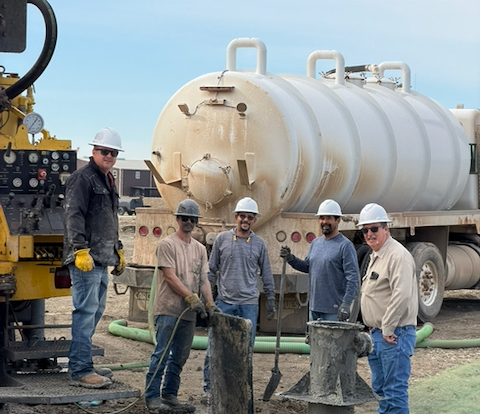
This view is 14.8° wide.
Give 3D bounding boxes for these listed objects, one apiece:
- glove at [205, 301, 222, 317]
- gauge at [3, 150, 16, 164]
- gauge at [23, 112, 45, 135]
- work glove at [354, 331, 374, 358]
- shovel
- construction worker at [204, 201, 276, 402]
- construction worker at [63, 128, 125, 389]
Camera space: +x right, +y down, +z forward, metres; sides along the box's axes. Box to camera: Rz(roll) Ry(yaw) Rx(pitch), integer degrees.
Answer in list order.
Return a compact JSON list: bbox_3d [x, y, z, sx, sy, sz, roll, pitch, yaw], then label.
[{"bbox_3d":[-0.224,0.869,15.600,0.130,0.160,0.140,-1,1,-30],"label":"glove"},{"bbox_3d":[-1.717,-0.369,13.800,0.100,0.100,0.050,0,1,-14],"label":"gauge"},{"bbox_3d":[-1.560,-0.632,14.000,0.160,0.160,0.070,0,1,-5],"label":"gauge"},{"bbox_3d":[0.842,0.930,12.500,0.140,0.190,0.120,0,1,18],"label":"work glove"},{"bbox_3d":[0.317,1.058,16.500,0.160,1.380,0.170,8,-4,-37],"label":"shovel"},{"bbox_3d":[-0.014,0.831,16.800,0.630,1.830,0.400,0,1,-3],"label":"construction worker"},{"bbox_3d":[-1.054,0.367,13.300,0.420,1.850,0.580,1,1,37],"label":"construction worker"}]

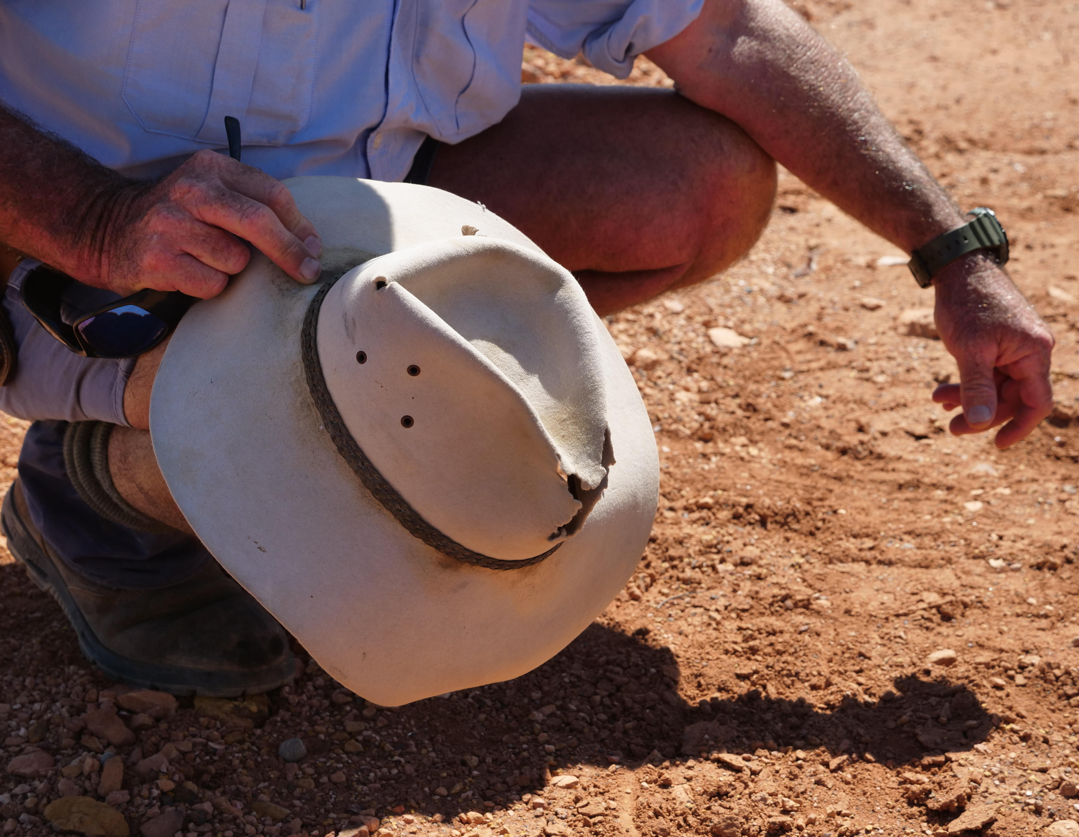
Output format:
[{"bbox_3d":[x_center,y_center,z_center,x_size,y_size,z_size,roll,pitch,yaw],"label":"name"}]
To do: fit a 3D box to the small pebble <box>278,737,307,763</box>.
[{"bbox_3d":[-0.184,0.247,1.680,0.019,0.016,0.021,0,27,0],"label":"small pebble"}]

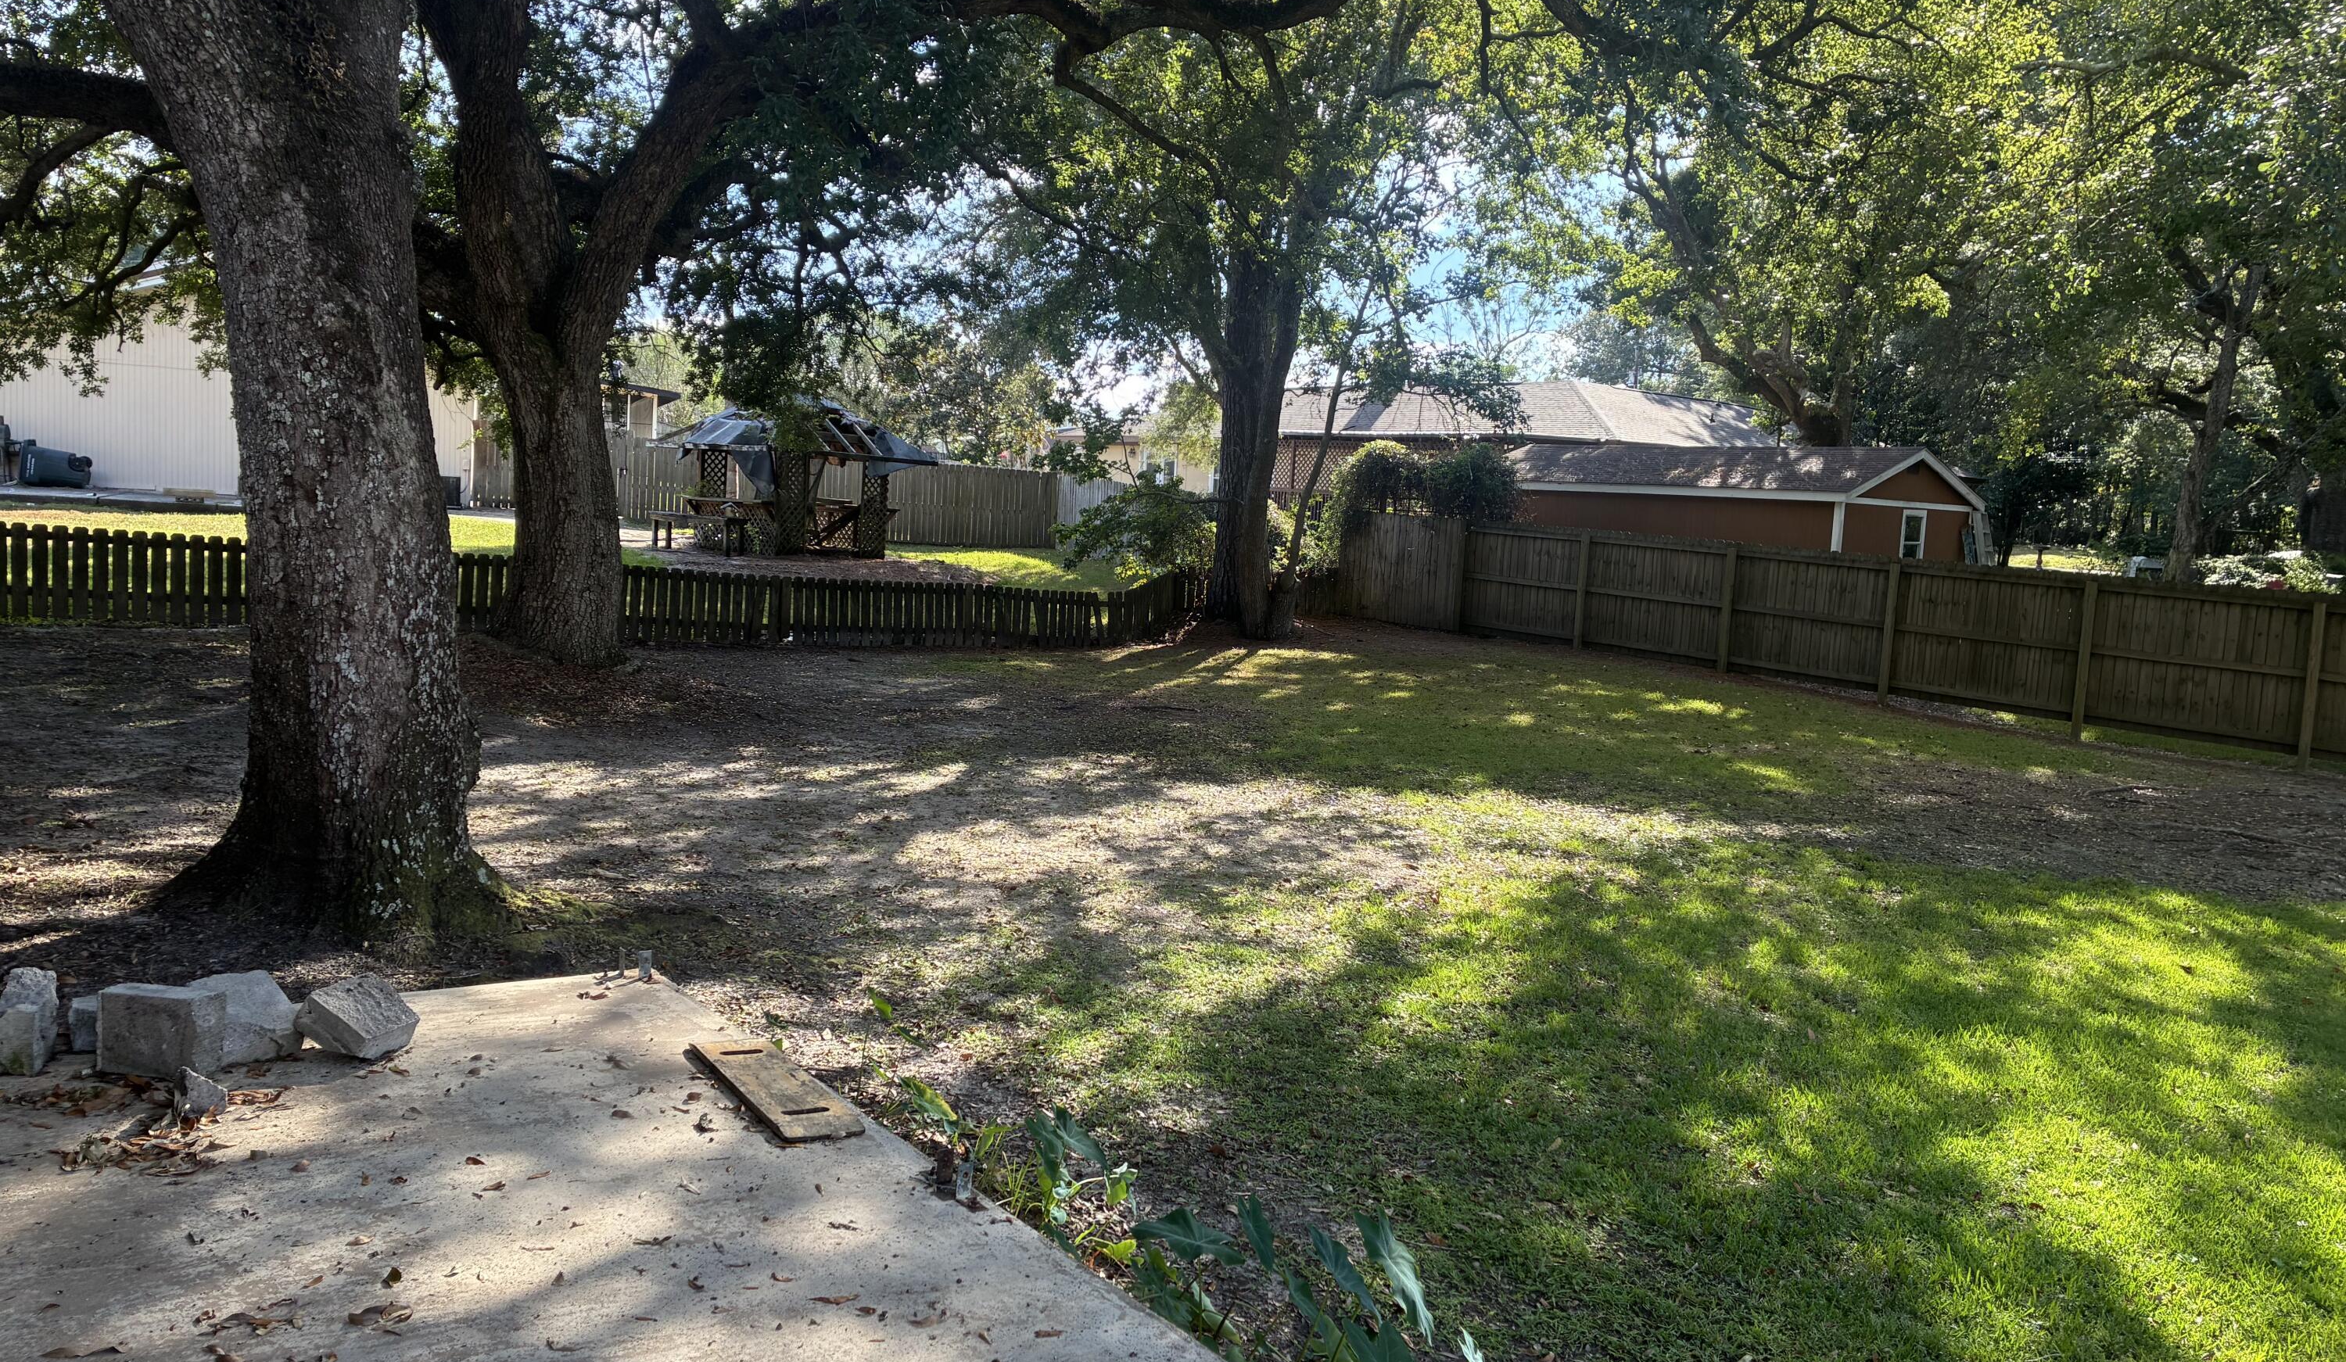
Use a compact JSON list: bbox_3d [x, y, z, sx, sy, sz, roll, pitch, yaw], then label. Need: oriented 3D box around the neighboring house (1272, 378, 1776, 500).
[{"bbox_3d":[9.416,-5.264,44.574,11.000,4.150,11.000,-2,7,-44],"label":"neighboring house"}]

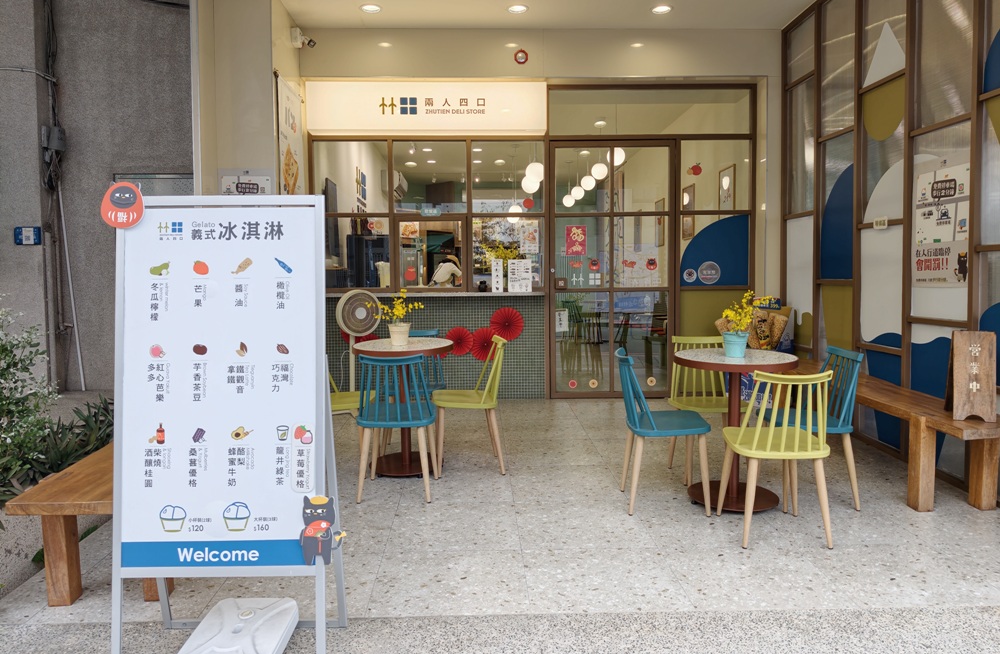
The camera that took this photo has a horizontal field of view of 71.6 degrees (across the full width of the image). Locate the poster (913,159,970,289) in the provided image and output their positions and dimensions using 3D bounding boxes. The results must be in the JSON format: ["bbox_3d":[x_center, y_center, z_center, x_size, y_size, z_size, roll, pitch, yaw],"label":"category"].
[{"bbox_3d":[2.507,-0.588,3.954,0.020,0.720,0.510,-1,4,0],"label":"poster"}]

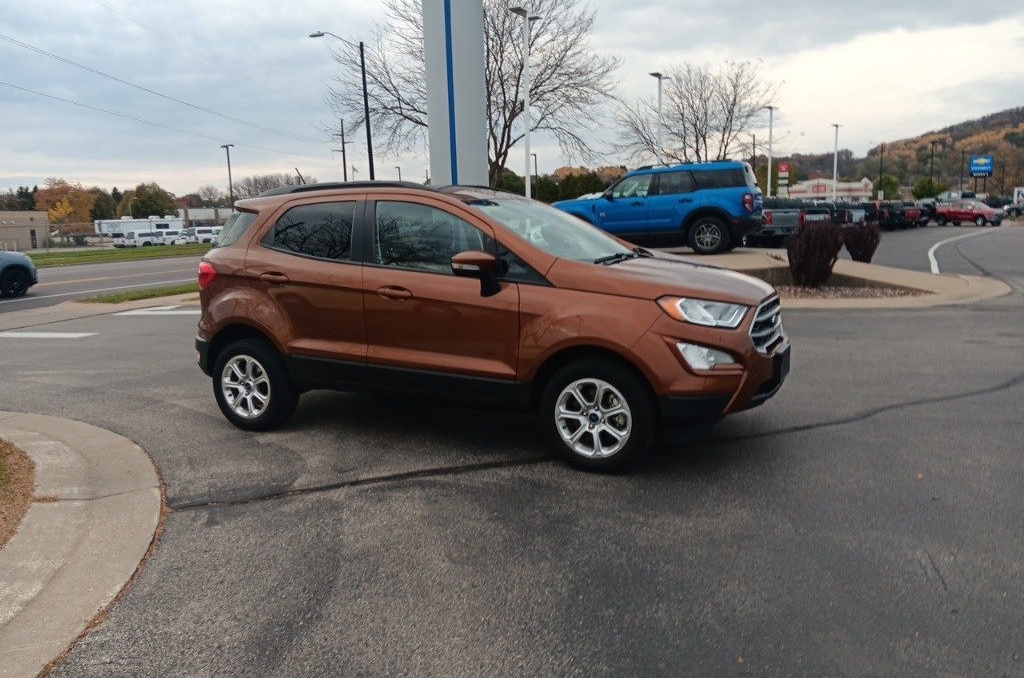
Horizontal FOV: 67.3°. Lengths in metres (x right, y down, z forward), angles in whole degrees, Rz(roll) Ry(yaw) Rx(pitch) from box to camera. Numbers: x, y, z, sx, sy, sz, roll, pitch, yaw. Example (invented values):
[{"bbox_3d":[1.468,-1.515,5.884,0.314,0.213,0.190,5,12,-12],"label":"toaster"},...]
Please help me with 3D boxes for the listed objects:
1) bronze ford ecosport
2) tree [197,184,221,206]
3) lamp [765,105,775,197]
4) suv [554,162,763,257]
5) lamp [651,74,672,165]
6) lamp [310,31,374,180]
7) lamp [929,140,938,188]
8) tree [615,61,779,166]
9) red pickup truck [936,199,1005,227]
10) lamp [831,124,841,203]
[{"bbox_3d":[-0.285,-0.256,5.345,4.100,1.650,1.850,3,11,26],"label":"bronze ford ecosport"},{"bbox_3d":[-68.837,-29.260,175.999,5.600,11.970,5.600,-2,10,0],"label":"tree"},{"bbox_3d":[16.165,-10.638,48.126,0.450,7.490,1.400,5,12,37],"label":"lamp"},{"bbox_3d":[2.760,-2.630,15.600,4.390,1.780,1.930,2,10,22],"label":"suv"},{"bbox_3d":[6.703,-8.093,34.625,0.450,7.490,1.500,5,12,37],"label":"lamp"},{"bbox_3d":[-7.266,-8.438,34.012,2.400,9.600,0.350,0,10,12],"label":"lamp"},{"bbox_3d":[48.325,-18.545,88.697,0.500,8.340,1.200,5,12,37],"label":"lamp"},{"bbox_3d":[9.766,-9.908,40.767,8.400,9.180,8.000,-2,10,0],"label":"tree"},{"bbox_3d":[33.291,-9.183,56.200,1.900,1.810,5.350,-5,10,-20],"label":"red pickup truck"},{"bbox_3d":[25.918,-13.258,61.636,0.450,7.620,1.400,5,12,37],"label":"lamp"}]

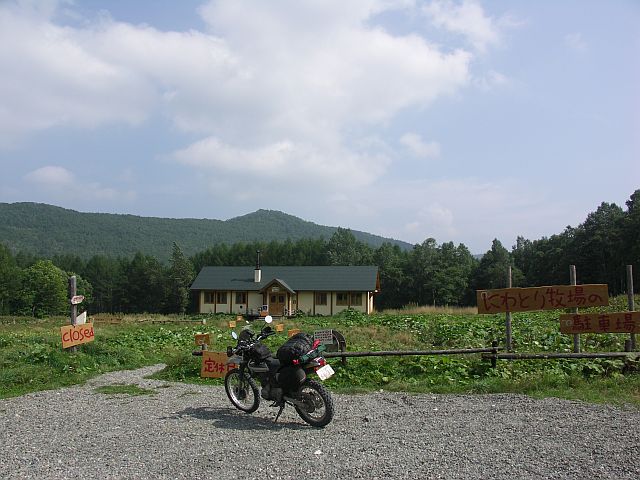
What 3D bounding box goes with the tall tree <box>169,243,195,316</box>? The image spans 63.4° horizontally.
[{"bbox_3d":[-15.784,4.416,59.000,3.077,8.376,3.077,2,-7,-15],"label":"tall tree"}]

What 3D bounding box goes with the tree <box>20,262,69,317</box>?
[{"bbox_3d":[-29.163,5.259,55.000,5.312,6.162,5.312,4,-7,-28],"label":"tree"}]

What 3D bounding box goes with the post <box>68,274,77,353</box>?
[{"bbox_3d":[-5.851,1.895,12.300,0.120,2.079,0.120,0,-7,0],"label":"post"}]

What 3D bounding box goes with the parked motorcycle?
[{"bbox_3d":[-0.600,1.812,7.107,2.100,1.330,0.880,-5,-8,39],"label":"parked motorcycle"}]

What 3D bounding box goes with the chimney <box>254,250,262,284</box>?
[{"bbox_3d":[-6.413,2.793,54.157,0.660,3.350,0.660,-1,-7,11],"label":"chimney"}]

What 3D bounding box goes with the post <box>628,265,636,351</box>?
[{"bbox_3d":[7.364,1.765,12.200,0.130,2.338,0.130,0,-7,0],"label":"post"}]

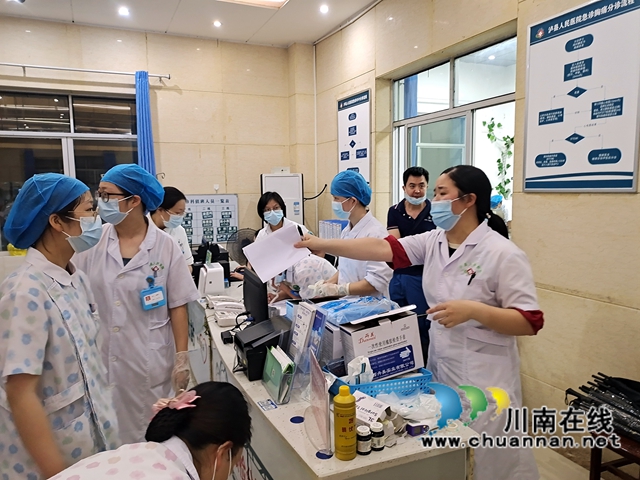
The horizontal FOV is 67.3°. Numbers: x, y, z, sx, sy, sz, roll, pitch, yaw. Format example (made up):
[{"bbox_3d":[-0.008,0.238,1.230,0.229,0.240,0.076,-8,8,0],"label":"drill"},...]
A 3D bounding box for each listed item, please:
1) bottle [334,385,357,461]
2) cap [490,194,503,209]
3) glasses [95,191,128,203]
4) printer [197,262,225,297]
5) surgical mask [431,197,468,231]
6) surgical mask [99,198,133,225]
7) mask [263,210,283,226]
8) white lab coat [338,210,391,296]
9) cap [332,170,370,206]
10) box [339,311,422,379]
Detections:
[{"bbox_3d":[0.074,0.530,1.404,0.065,0.207,0.065,-1,6,0],"label":"bottle"},{"bbox_3d":[2.191,-0.474,6.000,0.240,0.190,0.210,-1,6,-6],"label":"cap"},{"bbox_3d":[-0.754,-0.162,1.797,0.140,0.045,0.140,4,8,37],"label":"glasses"},{"bbox_3d":[-0.827,0.300,3.651,0.170,0.220,0.170,-3,7,-24],"label":"printer"},{"bbox_3d":[0.430,-0.089,1.610,0.095,0.113,0.130,-2,6,-11],"label":"surgical mask"},{"bbox_3d":[-0.761,-0.109,1.780,0.130,0.108,0.095,4,8,37],"label":"surgical mask"},{"bbox_3d":[-0.298,-0.138,3.080,0.135,0.110,0.085,-10,6,-6],"label":"mask"},{"bbox_3d":[0.240,0.299,2.466,0.270,0.900,0.410,-2,6,-14],"label":"white lab coat"},{"bbox_3d":[0.155,-0.257,2.400,0.205,0.180,0.190,-2,6,-14],"label":"cap"},{"bbox_3d":[0.241,0.416,1.881,0.275,0.200,0.122,-10,4,-20],"label":"box"}]

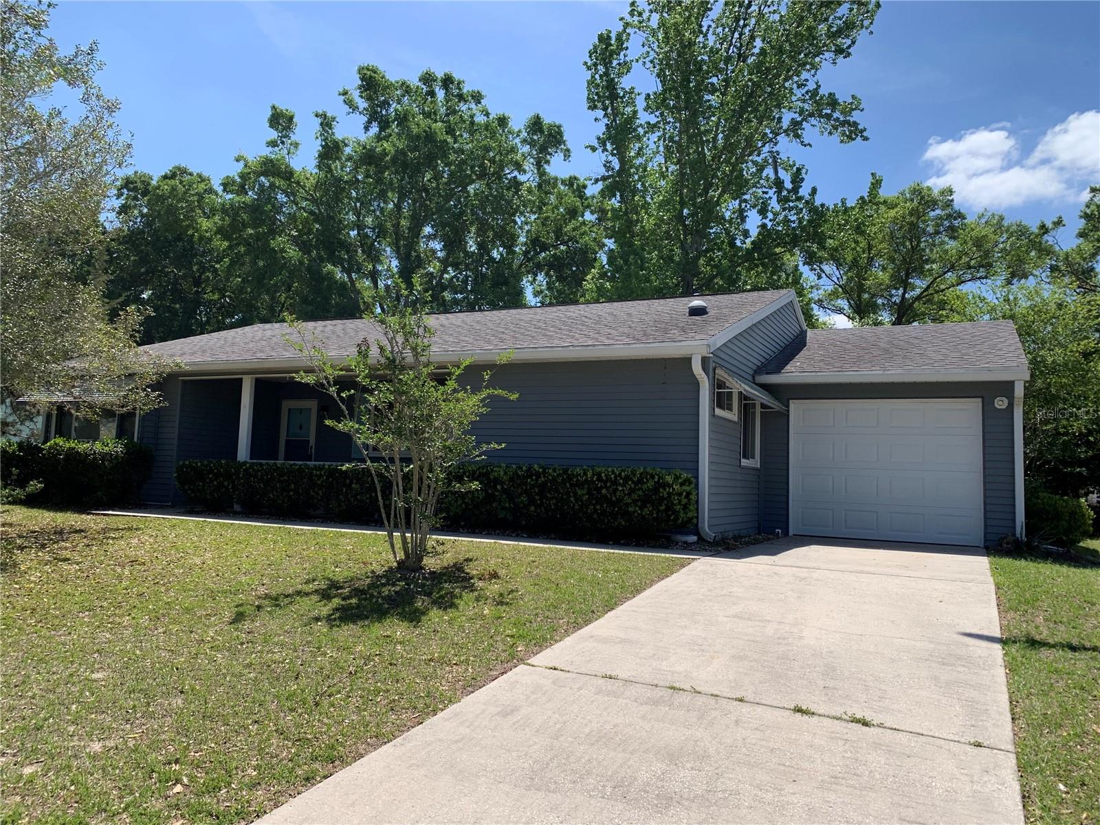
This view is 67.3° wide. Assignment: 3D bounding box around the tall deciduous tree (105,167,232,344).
[{"bbox_3d":[-15.612,-3.627,32.501,5.800,12.400,5.800,5,-5,-26],"label":"tall deciduous tree"}]

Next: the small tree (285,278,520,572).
[{"bbox_3d":[-1.513,0.117,8.925,2.350,3.070,2.200,3,-5,-10],"label":"small tree"}]

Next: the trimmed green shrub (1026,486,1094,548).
[{"bbox_3d":[8.061,1.606,13.197,1.100,1.000,1.050,0,-5,31],"label":"trimmed green shrub"}]

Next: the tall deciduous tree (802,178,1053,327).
[{"bbox_3d":[13.853,-2.651,30.496,9.000,12.520,8.500,0,-5,24],"label":"tall deciduous tree"}]

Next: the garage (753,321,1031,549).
[{"bbox_3d":[6.668,0.259,15.609,3.710,4.000,8.000,0,-5,27],"label":"garage"}]

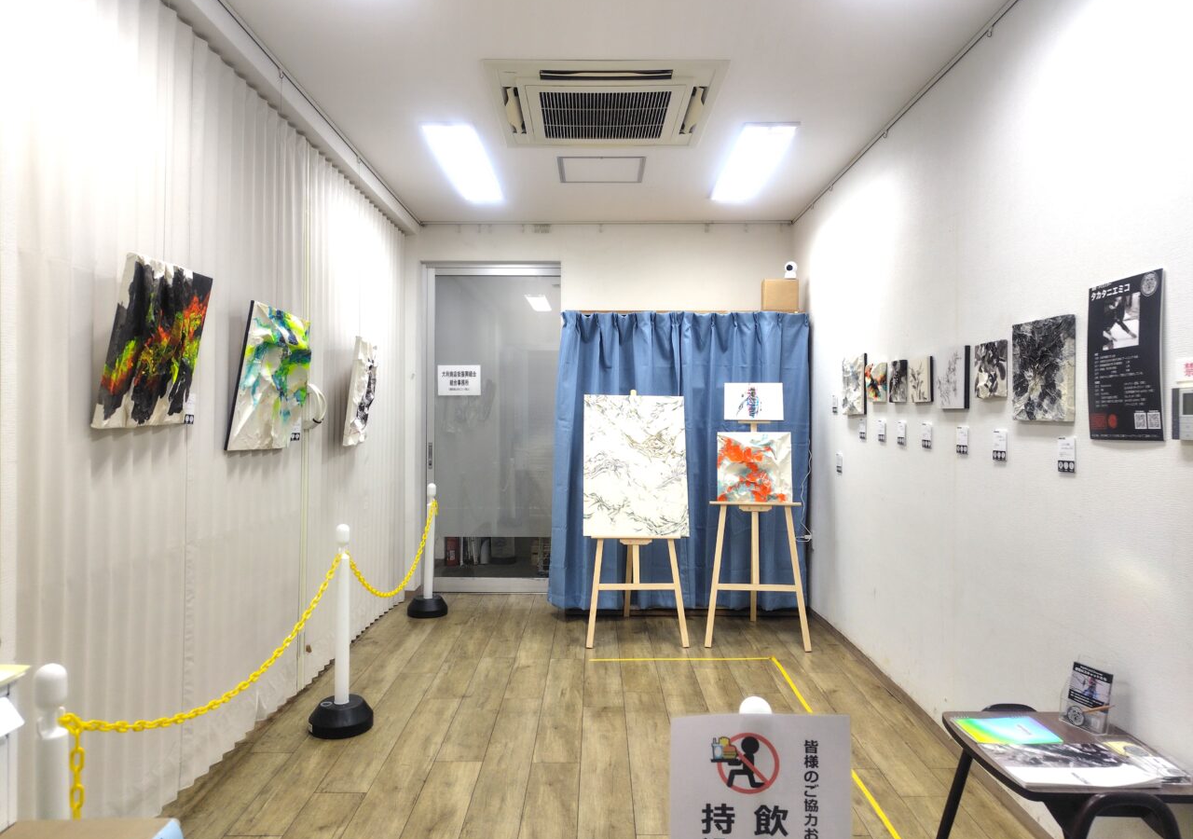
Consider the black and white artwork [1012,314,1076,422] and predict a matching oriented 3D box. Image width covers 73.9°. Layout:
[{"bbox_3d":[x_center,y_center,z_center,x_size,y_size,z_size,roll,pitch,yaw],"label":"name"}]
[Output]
[{"bbox_3d":[1.353,-0.147,2.408,0.023,0.305,0.303,0,0,0],"label":"black and white artwork"}]

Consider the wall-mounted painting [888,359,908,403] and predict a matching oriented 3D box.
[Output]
[{"bbox_3d":[1.373,-0.171,3.600,0.024,0.188,0.185,0,1,0],"label":"wall-mounted painting"}]

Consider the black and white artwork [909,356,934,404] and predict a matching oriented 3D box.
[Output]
[{"bbox_3d":[1.354,-0.163,3.301,0.023,0.184,0.184,0,0,0],"label":"black and white artwork"}]

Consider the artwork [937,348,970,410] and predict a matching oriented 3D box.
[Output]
[{"bbox_3d":[1.354,-0.155,3.013,0.022,0.231,0.236,0,0,0],"label":"artwork"}]

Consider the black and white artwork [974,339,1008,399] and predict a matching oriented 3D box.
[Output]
[{"bbox_3d":[1.372,-0.170,2.757,0.025,0.188,0.195,0,1,0],"label":"black and white artwork"}]

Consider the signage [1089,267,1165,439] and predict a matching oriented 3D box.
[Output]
[{"bbox_3d":[1.356,-0.156,2.049,0.011,0.415,0.290,0,0,0],"label":"signage"}]

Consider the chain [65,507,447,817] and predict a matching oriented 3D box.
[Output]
[{"bbox_3d":[-1.015,0.716,3.320,0.110,0.390,3.700,0,0,-1],"label":"chain"}]

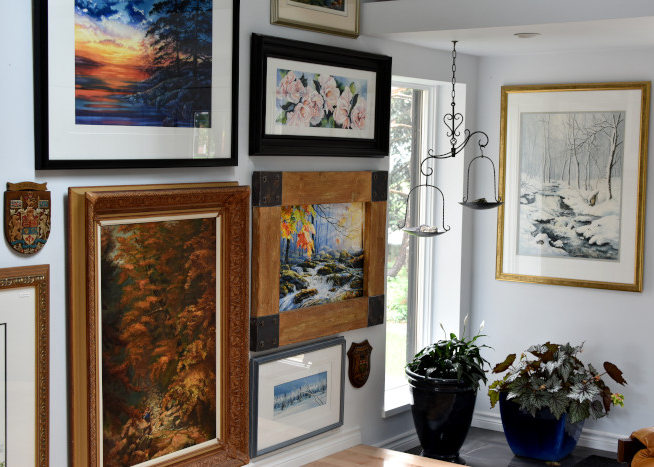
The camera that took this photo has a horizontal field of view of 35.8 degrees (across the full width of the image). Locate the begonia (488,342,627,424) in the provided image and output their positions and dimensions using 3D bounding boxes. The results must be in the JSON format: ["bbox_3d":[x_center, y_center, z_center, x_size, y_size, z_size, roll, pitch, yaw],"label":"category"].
[{"bbox_3d":[1.218,0.771,5.380,0.720,0.390,0.570,4,5,36],"label":"begonia"}]

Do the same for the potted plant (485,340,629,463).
[{"bbox_3d":[1.216,0.891,5.389,0.720,0.620,0.570,4,5,36],"label":"potted plant"}]

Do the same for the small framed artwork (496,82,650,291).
[{"bbox_3d":[1.341,-0.262,5.575,0.854,1.106,0.035,4,5,36],"label":"small framed artwork"}]

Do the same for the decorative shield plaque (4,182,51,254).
[{"bbox_3d":[-1.002,-0.049,3.393,0.022,0.243,0.174,4,5,36],"label":"decorative shield plaque"}]

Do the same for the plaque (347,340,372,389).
[{"bbox_3d":[0.165,0.658,5.044,0.022,0.238,0.188,4,5,36],"label":"plaque"}]

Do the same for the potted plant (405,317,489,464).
[{"bbox_3d":[0.632,0.817,5.332,0.440,0.770,0.440,1,4,0],"label":"potted plant"}]

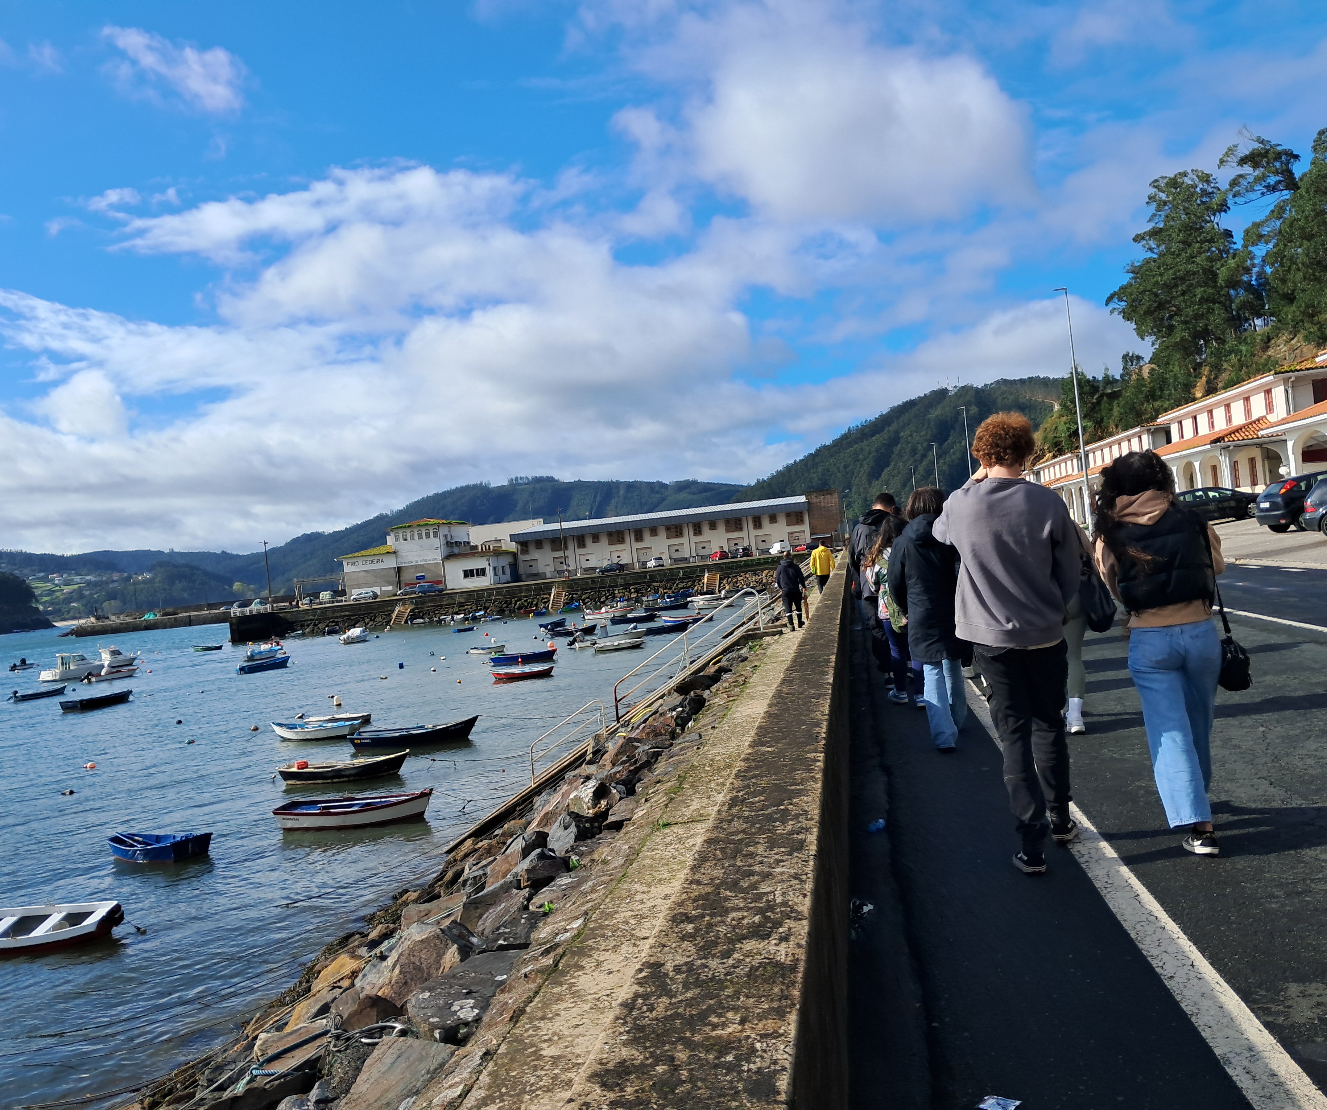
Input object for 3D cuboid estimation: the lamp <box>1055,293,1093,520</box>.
[{"bbox_3d":[15.048,-4.909,42.316,0.650,9.670,0.250,-6,0,9],"label":"lamp"}]

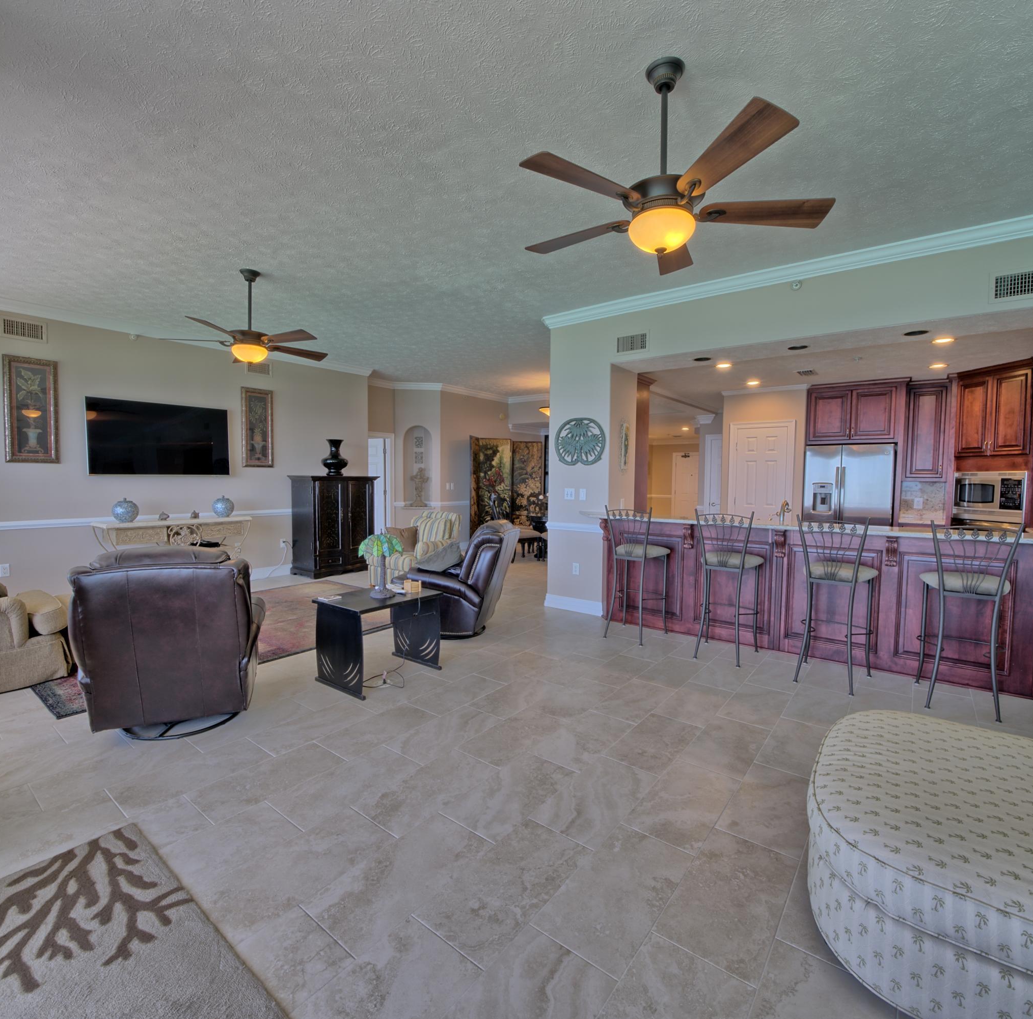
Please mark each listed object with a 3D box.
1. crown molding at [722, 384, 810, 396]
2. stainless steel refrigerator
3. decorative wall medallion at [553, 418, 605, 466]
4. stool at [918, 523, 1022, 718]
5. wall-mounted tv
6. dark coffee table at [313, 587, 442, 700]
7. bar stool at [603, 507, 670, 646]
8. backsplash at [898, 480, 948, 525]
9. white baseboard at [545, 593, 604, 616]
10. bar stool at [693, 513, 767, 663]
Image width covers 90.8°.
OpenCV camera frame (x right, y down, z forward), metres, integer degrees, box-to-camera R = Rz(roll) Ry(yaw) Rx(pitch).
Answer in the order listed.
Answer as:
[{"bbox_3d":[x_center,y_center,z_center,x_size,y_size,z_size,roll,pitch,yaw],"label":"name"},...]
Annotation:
[{"bbox_3d":[3.121,-1.497,6.420,0.983,0.055,0.060,3,4,36],"label":"crown molding"},{"bbox_3d":[4.144,0.130,6.383,0.867,1.807,0.750,3,4,35],"label":"stainless steel refrigerator"},{"bbox_3d":[0.637,-0.684,5.161,0.580,0.488,0.030,3,4,35],"label":"decorative wall medallion"},{"bbox_3d":[2.747,0.629,3.134,0.430,1.130,0.460,2,4,35],"label":"stool"},{"bbox_3d":[-4.174,-0.820,6.029,0.060,0.836,1.424,3,4,39],"label":"wall-mounted tv"},{"bbox_3d":[-0.959,0.898,3.578,0.530,0.540,0.710,3,4,39],"label":"dark coffee table"},{"bbox_3d":[1.049,0.549,4.478,0.430,1.130,0.460,3,4,38],"label":"bar stool"},{"bbox_3d":[4.890,-0.088,6.146,0.417,0.492,0.030,3,4,35],"label":"backsplash"},{"bbox_3d":[0.599,0.997,5.319,0.671,0.135,0.020,3,4,36],"label":"white baseboard"},{"bbox_3d":[1.652,0.578,3.961,0.440,1.155,0.500,3,4,35],"label":"bar stool"}]

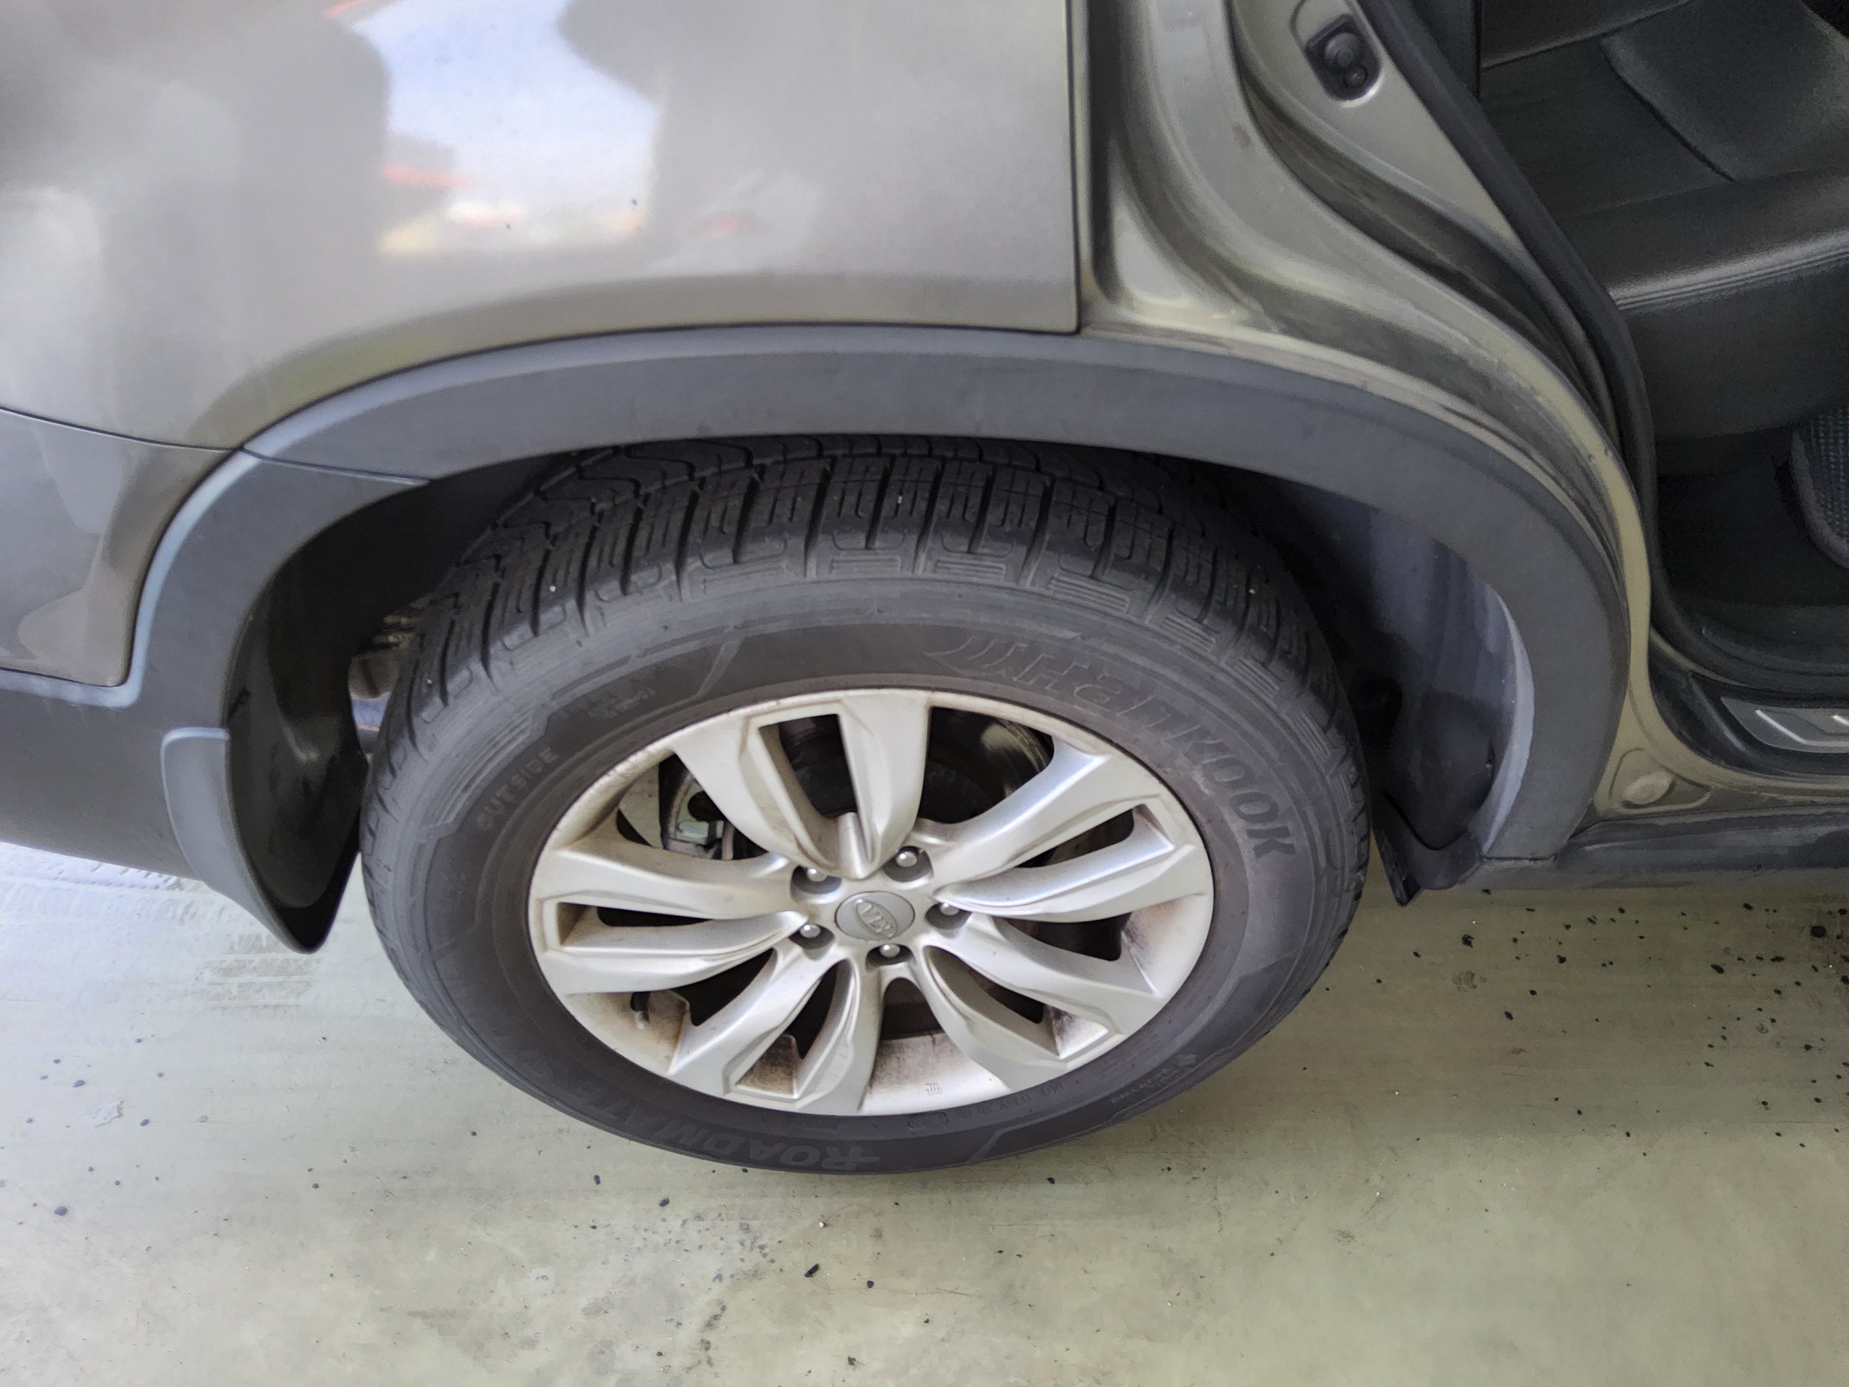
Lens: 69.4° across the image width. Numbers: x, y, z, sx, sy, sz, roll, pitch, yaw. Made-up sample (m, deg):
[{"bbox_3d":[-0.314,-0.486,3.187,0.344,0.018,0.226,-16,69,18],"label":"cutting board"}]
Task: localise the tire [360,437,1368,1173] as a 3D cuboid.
[{"bbox_3d":[-0.041,0.109,1.056,0.738,0.730,0.240,-1,42,-3],"label":"tire"}]

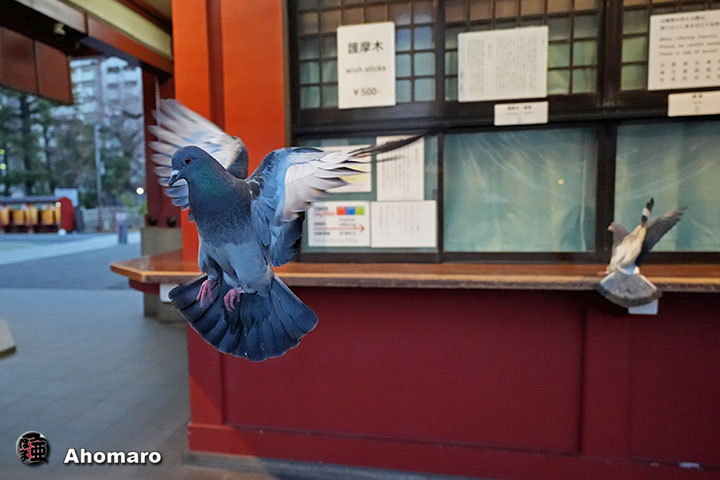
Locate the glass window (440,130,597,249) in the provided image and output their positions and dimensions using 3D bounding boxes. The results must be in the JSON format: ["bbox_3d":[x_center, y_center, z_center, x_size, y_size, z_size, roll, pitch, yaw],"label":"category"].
[{"bbox_3d":[0.692,-0.211,1.752,0.633,0.529,0.030,0,3,9],"label":"glass window"}]

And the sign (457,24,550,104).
[{"bbox_3d":[0.610,-0.747,1.710,0.364,0.291,0.010,0,3,9],"label":"sign"}]

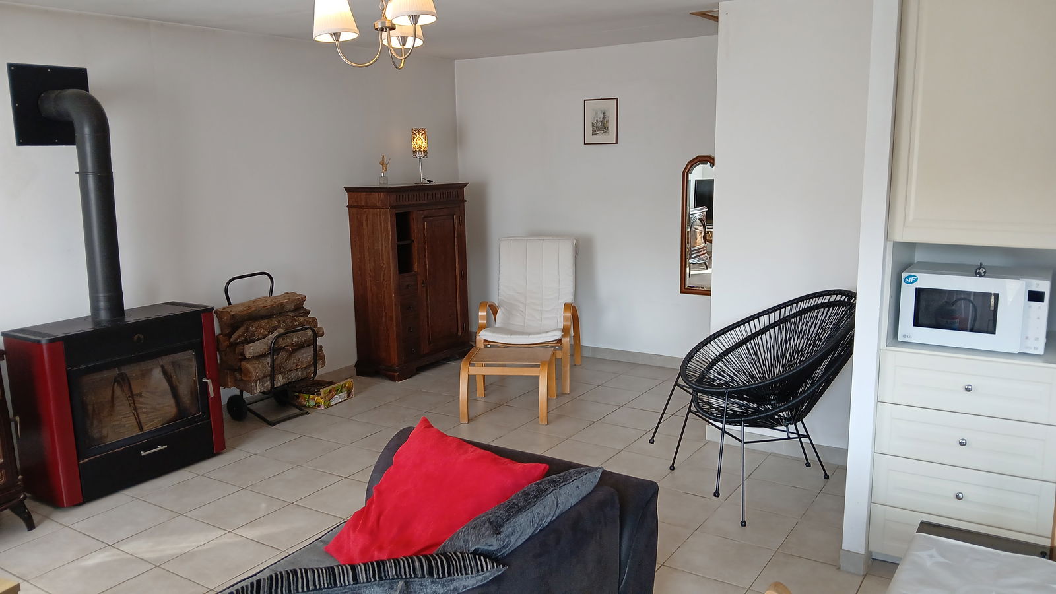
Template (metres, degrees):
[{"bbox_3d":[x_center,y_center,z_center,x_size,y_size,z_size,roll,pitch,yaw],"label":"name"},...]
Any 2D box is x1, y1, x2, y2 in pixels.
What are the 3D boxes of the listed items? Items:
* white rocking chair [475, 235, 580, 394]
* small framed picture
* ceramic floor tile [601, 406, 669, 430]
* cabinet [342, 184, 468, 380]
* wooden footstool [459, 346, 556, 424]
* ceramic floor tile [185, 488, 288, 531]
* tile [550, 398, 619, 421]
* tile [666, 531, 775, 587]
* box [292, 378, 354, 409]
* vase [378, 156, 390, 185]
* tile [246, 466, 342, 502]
[{"bbox_3d":[0.028,0.101,5.339,0.645,1.010,0.840,1,9,10],"label":"white rocking chair"},{"bbox_3d":[0.564,-1.365,5.669,0.290,0.345,0.020,5,11,33],"label":"small framed picture"},{"bbox_3d":[0.659,0.758,4.486,0.335,0.010,0.335,5,11,33],"label":"ceramic floor tile"},{"bbox_3d":[-0.898,-0.149,5.680,0.420,1.400,0.890,5,12,33],"label":"cabinet"},{"bbox_3d":[-0.118,0.535,4.600,0.545,0.385,0.490,0,10,7],"label":"wooden footstool"},{"bbox_3d":[-1.308,0.956,3.284,0.328,0.010,0.328,5,11,32],"label":"ceramic floor tile"},{"bbox_3d":[0.359,0.721,4.630,0.335,0.012,0.335,6,12,35],"label":"tile"},{"bbox_3d":[0.735,1.000,2.781,0.328,0.010,0.328,5,11,35],"label":"tile"},{"bbox_3d":[-1.417,0.638,4.942,0.360,0.122,0.290,3,10,26],"label":"box"},{"bbox_3d":[-1.094,-0.961,5.540,0.068,0.220,0.072,5,11,33],"label":"vase"},{"bbox_3d":[-1.134,0.909,3.557,0.328,0.010,0.328,5,11,32],"label":"tile"}]

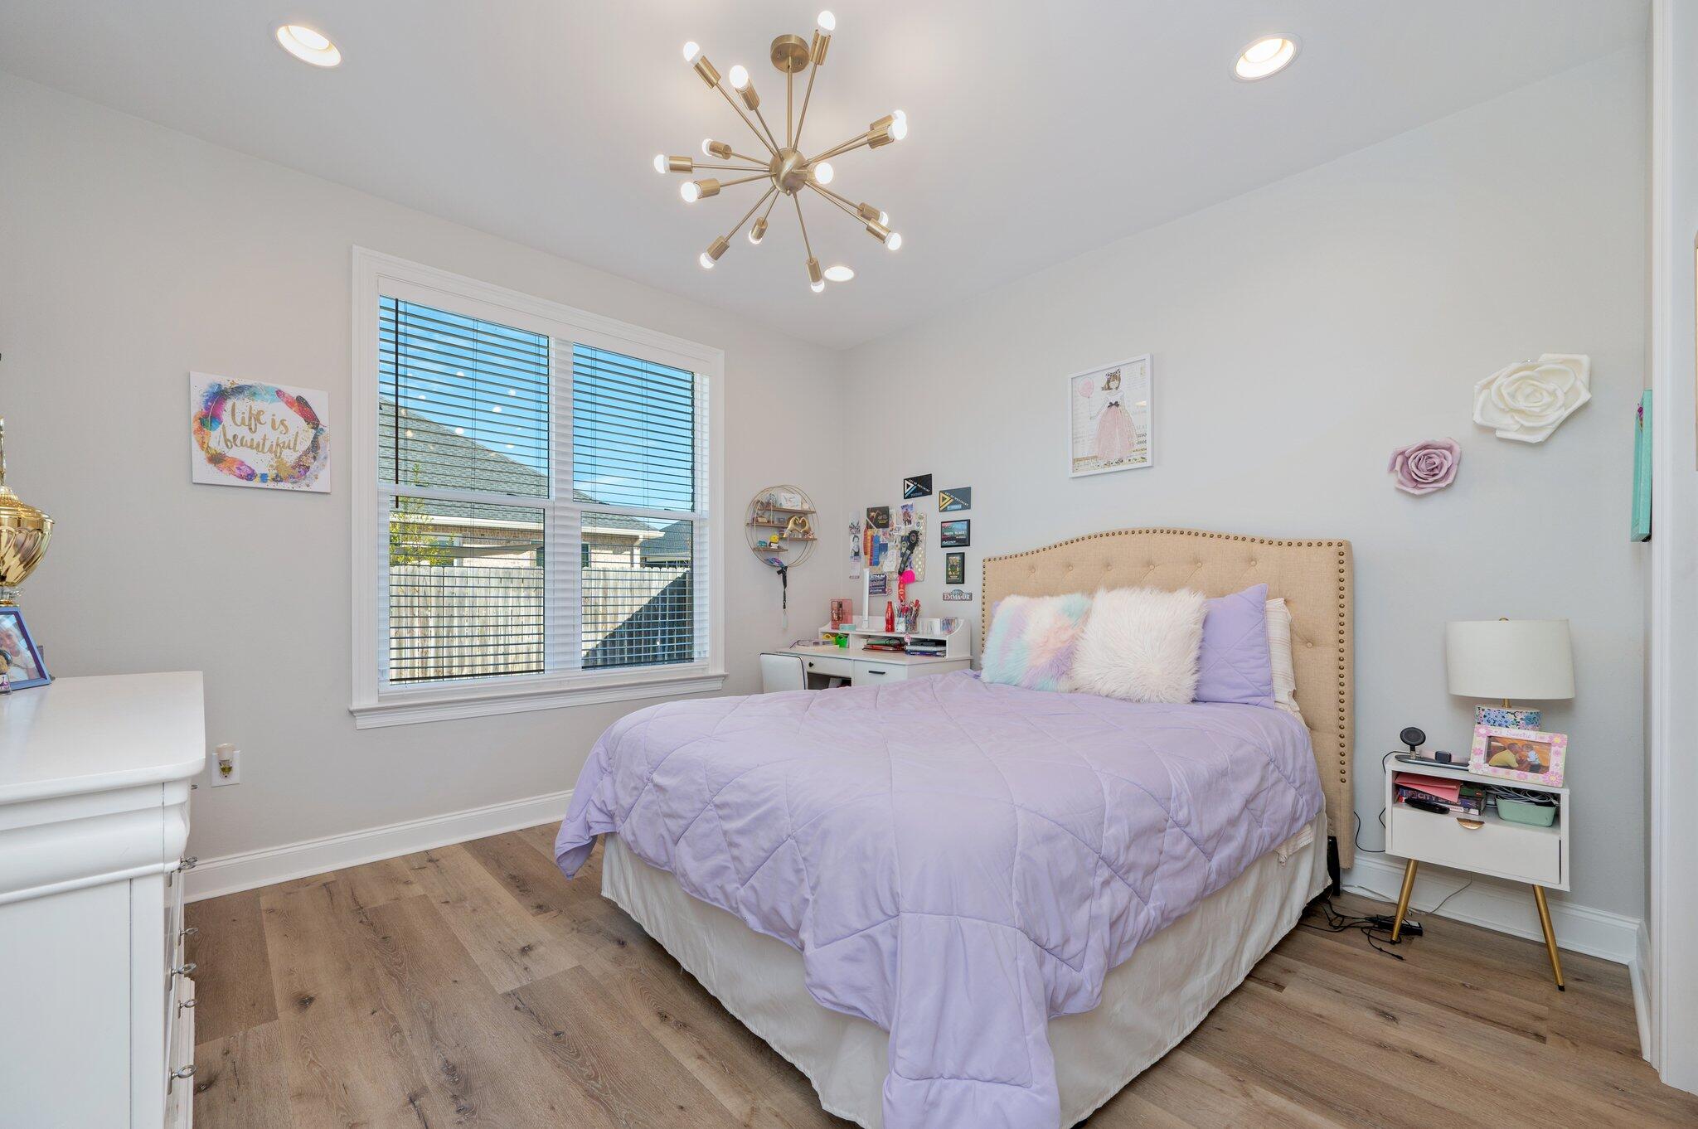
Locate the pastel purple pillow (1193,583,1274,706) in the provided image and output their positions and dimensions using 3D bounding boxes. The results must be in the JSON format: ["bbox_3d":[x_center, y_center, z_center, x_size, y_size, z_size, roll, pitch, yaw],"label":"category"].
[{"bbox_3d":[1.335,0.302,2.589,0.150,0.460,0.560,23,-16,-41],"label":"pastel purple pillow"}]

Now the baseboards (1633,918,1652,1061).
[{"bbox_3d":[2.128,1.130,1.775,0.600,0.135,0.018,1,-2,-43],"label":"baseboards"}]

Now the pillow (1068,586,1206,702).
[{"bbox_3d":[1.120,0.309,2.562,0.180,0.420,0.460,25,-18,-40],"label":"pillow"}]

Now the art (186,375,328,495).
[{"bbox_3d":[-2.206,-0.495,2.491,0.392,0.398,0.025,1,-2,-43],"label":"art"}]

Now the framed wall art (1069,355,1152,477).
[{"bbox_3d":[1.224,-0.686,3.107,0.025,0.508,0.406,1,-2,-45],"label":"framed wall art"}]

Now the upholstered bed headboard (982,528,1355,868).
[{"bbox_3d":[1.271,0.478,2.934,0.090,1.254,1.571,1,-2,-43],"label":"upholstered bed headboard"}]

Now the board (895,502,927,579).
[{"bbox_3d":[0.372,-0.122,3.980,0.020,0.420,0.260,1,-2,-45],"label":"board"}]

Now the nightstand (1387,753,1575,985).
[{"bbox_3d":[1.972,0.922,2.080,0.330,0.565,0.400,1,-2,-45],"label":"nightstand"}]

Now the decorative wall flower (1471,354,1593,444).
[{"bbox_3d":[2.162,-0.526,2.093,0.090,0.265,0.260,1,-2,-45],"label":"decorative wall flower"}]

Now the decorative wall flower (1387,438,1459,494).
[{"bbox_3d":[1.955,-0.333,2.238,0.070,0.178,0.185,1,-2,-43],"label":"decorative wall flower"}]

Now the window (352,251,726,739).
[{"bbox_3d":[-1.345,-0.286,3.205,1.720,1.940,0.120,1,-2,-43],"label":"window"}]

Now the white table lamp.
[{"bbox_3d":[2.003,0.386,1.998,0.270,0.450,0.270,1,-2,-43],"label":"white table lamp"}]

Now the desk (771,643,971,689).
[{"bbox_3d":[0.115,0.898,3.905,0.490,0.780,1.050,1,-2,-45],"label":"desk"}]

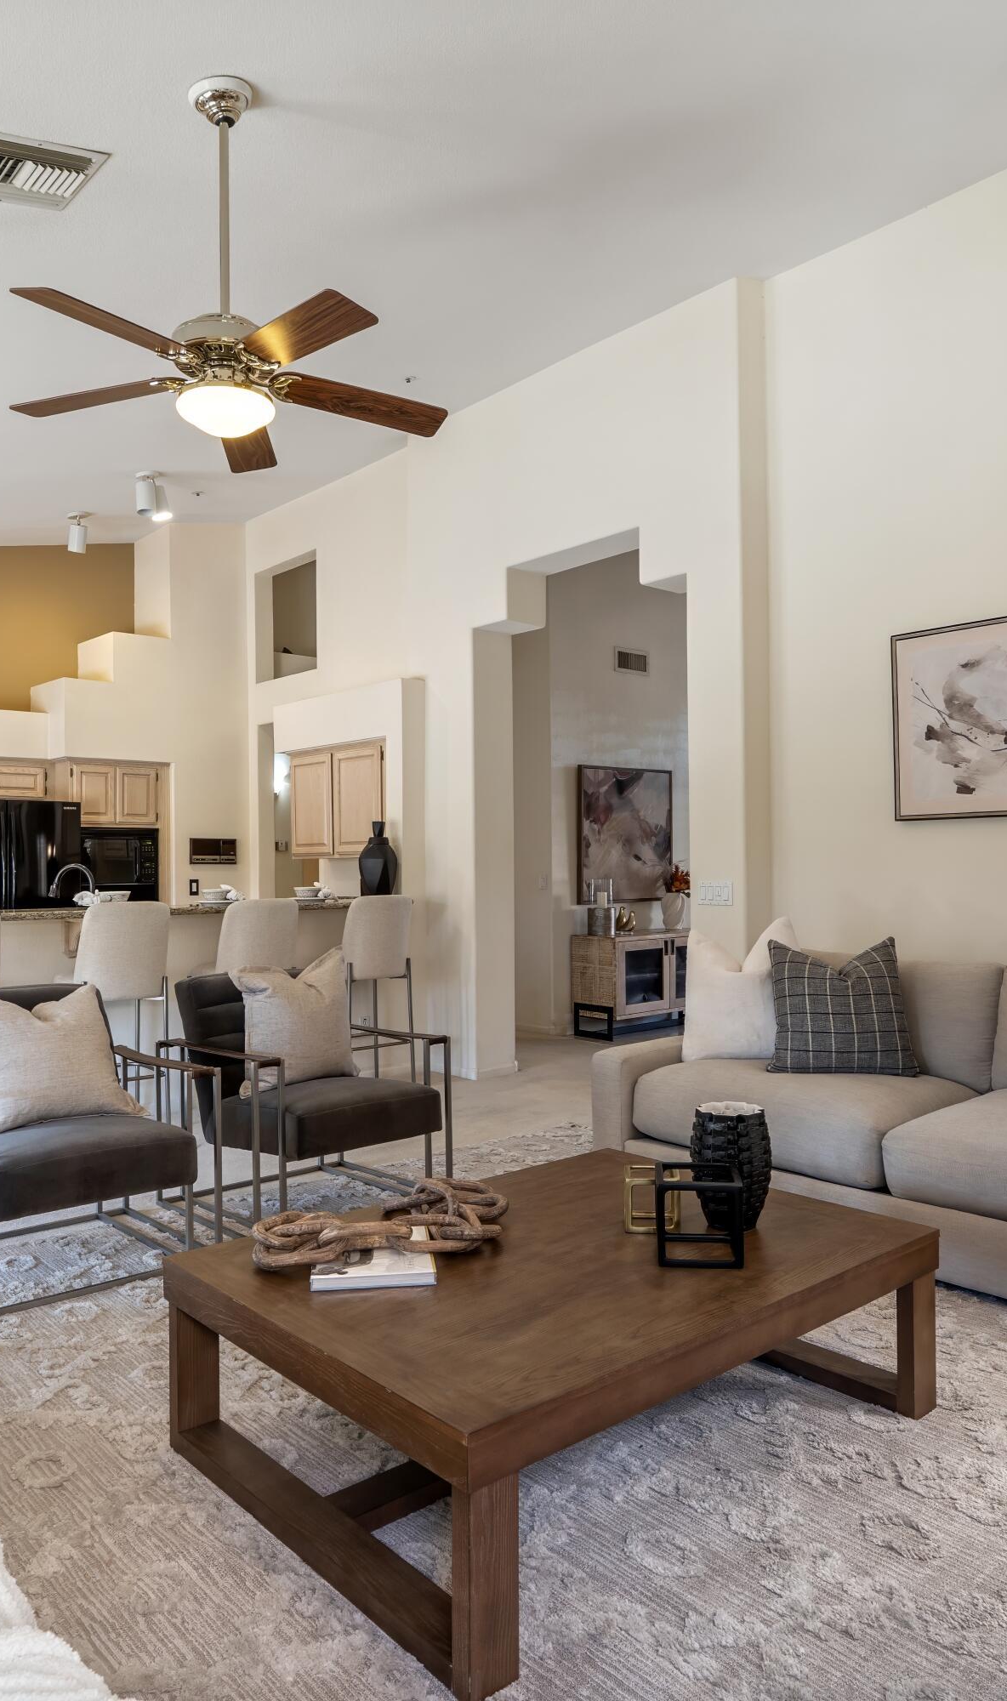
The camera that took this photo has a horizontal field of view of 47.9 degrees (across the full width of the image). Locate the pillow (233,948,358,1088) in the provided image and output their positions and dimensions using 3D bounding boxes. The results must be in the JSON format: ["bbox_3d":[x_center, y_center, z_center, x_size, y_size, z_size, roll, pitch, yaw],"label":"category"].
[{"bbox_3d":[-0.829,0.680,4.536,0.510,0.490,0.180,2,-19,-46],"label":"pillow"}]

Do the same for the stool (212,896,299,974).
[{"bbox_3d":[-1.474,0.854,6.225,0.490,1.150,0.500,1,-1,-44],"label":"stool"}]

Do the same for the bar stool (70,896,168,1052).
[{"bbox_3d":[-1.950,0.820,5.577,0.469,1.124,0.479,0,-1,-41],"label":"bar stool"}]

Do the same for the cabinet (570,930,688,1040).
[{"bbox_3d":[1.217,1.079,9.384,1.380,0.770,0.430,1,-1,-44],"label":"cabinet"}]

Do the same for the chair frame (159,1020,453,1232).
[{"bbox_3d":[-0.781,1.038,4.385,0.850,0.630,0.710,0,-1,-42],"label":"chair frame"}]

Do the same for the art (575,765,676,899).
[{"bbox_3d":[1.058,-0.124,9.591,1.170,1.120,0.040,1,-1,-44],"label":"art"}]

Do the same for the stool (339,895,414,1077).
[{"bbox_3d":[-0.830,0.819,6.568,0.469,1.124,0.479,0,-1,-41],"label":"stool"}]

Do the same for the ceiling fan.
[{"bbox_3d":[-0.781,-1.704,3.241,1.300,1.040,1.270,0,-1,-42],"label":"ceiling fan"}]

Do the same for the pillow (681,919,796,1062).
[{"bbox_3d":[1.052,0.624,5.030,0.530,0.550,0.190,0,-17,12],"label":"pillow"}]

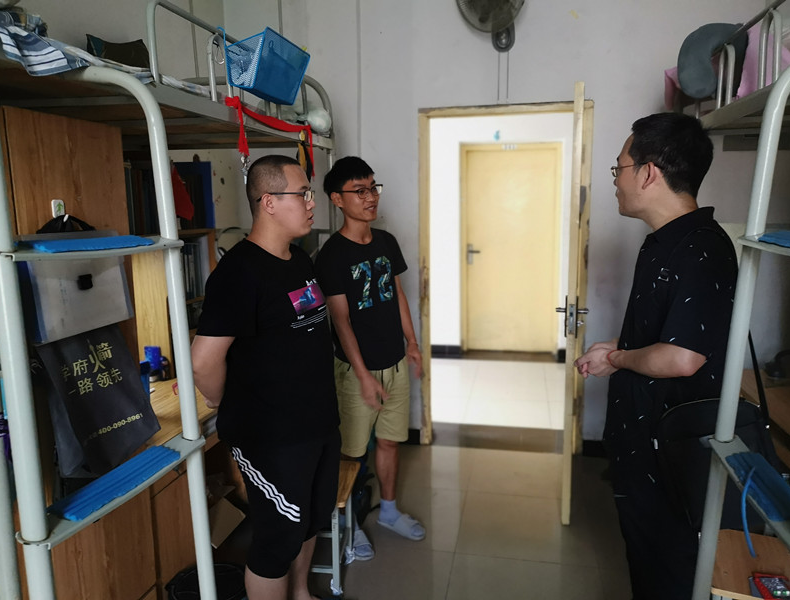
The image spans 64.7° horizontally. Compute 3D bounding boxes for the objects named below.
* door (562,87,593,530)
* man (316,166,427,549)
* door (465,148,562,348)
[{"bbox_3d":[0.912,0.006,3.189,0.055,1.990,0.865,2,9,16],"label":"door"},{"bbox_3d":[-0.113,0.242,2.735,0.490,1.710,0.360,-7,11,-34],"label":"man"},{"bbox_3d":[1.146,-0.489,6.210,0.970,2.060,0.080,1,9,12],"label":"door"}]

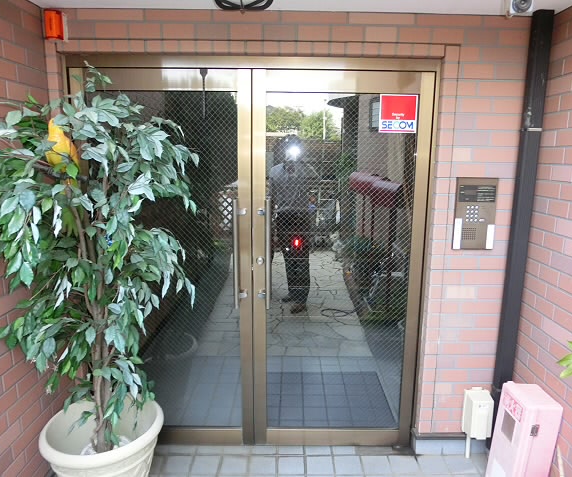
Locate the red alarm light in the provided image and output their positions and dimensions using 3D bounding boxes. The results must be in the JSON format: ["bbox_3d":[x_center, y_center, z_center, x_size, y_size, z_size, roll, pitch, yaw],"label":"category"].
[{"bbox_3d":[-1.010,-0.935,1.940,0.068,0.119,0.070,1,11,0],"label":"red alarm light"}]

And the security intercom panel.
[{"bbox_3d":[0.912,-0.117,2.131,0.188,0.348,0.025,1,11,0],"label":"security intercom panel"}]

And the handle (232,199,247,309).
[{"bbox_3d":[-0.225,0.080,2.203,0.060,0.551,0.070,1,11,0],"label":"handle"}]

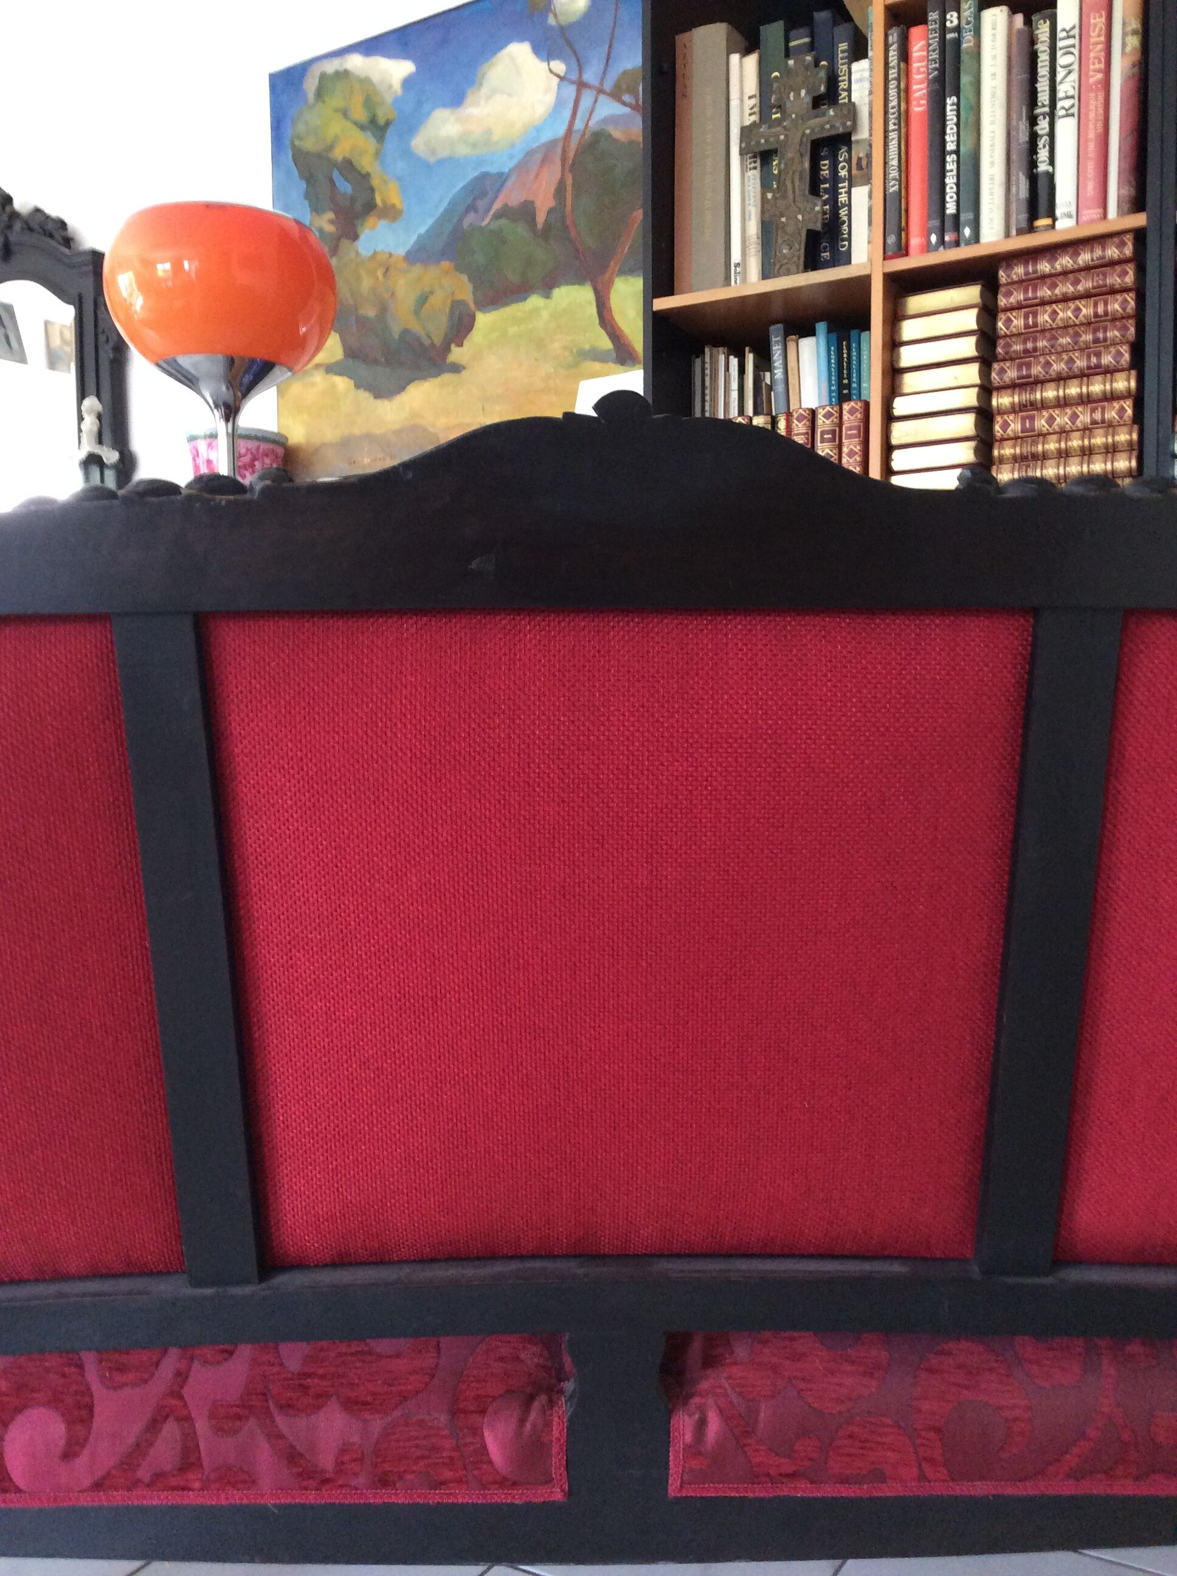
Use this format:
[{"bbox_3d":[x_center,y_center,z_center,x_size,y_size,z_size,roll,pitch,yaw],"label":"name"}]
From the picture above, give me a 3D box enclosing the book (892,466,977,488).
[{"bbox_3d":[0.574,-0.465,2.274,0.138,0.037,0.206,1,3,32],"label":"book"}]

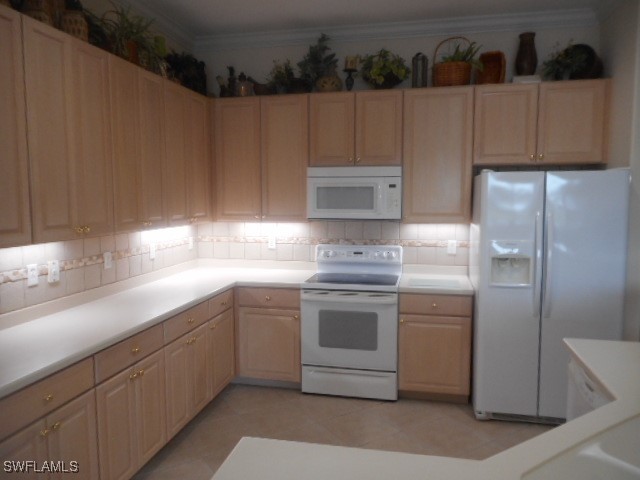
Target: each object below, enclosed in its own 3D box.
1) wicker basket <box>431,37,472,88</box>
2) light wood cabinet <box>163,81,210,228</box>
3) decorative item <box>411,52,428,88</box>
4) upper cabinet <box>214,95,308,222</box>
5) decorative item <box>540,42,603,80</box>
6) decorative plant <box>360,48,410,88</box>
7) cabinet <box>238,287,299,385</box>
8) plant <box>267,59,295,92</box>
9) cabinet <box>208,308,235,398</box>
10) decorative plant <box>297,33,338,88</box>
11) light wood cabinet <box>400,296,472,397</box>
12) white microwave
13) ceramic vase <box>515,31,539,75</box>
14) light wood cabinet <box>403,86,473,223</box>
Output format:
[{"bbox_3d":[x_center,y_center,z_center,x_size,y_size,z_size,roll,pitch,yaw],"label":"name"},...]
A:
[{"bbox_3d":[1.057,-1.412,3.705,0.302,0.428,0.260,1,4,11],"label":"wicker basket"},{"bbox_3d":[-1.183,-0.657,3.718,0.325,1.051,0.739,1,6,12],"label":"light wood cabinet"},{"bbox_3d":[0.804,-1.351,3.736,0.142,0.318,0.140,1,6,12],"label":"decorative item"},{"bbox_3d":[-0.480,-0.693,4.083,0.869,1.052,0.325,1,6,12],"label":"upper cabinet"},{"bbox_3d":[1.915,-1.328,3.518,0.415,0.299,0.230,1,6,12],"label":"decorative item"},{"bbox_3d":[0.542,-1.386,3.810,0.401,0.359,0.280,1,4,11],"label":"decorative plant"},{"bbox_3d":[-0.354,0.732,4.029,0.556,0.777,0.607,1,6,12],"label":"cabinet"},{"bbox_3d":[-0.339,-1.384,3.979,0.245,0.342,0.220,1,6,12],"label":"plant"},{"bbox_3d":[-1.013,0.846,3.633,0.537,0.610,0.435,1,6,12],"label":"cabinet"},{"bbox_3d":[-0.006,-1.478,3.913,0.345,0.526,0.260,1,4,11],"label":"decorative plant"},{"bbox_3d":[0.917,0.770,3.757,0.522,0.790,0.627,1,4,11],"label":"light wood cabinet"},{"bbox_3d":[0.311,-0.393,3.911,0.762,0.424,0.407,1,4,11],"label":"white microwave"},{"bbox_3d":[1.583,-1.429,3.561,0.159,0.327,0.160,1,6,12],"label":"ceramic vase"},{"bbox_3d":[0.960,-0.673,3.801,0.539,1.051,0.325,1,6,12],"label":"light wood cabinet"}]

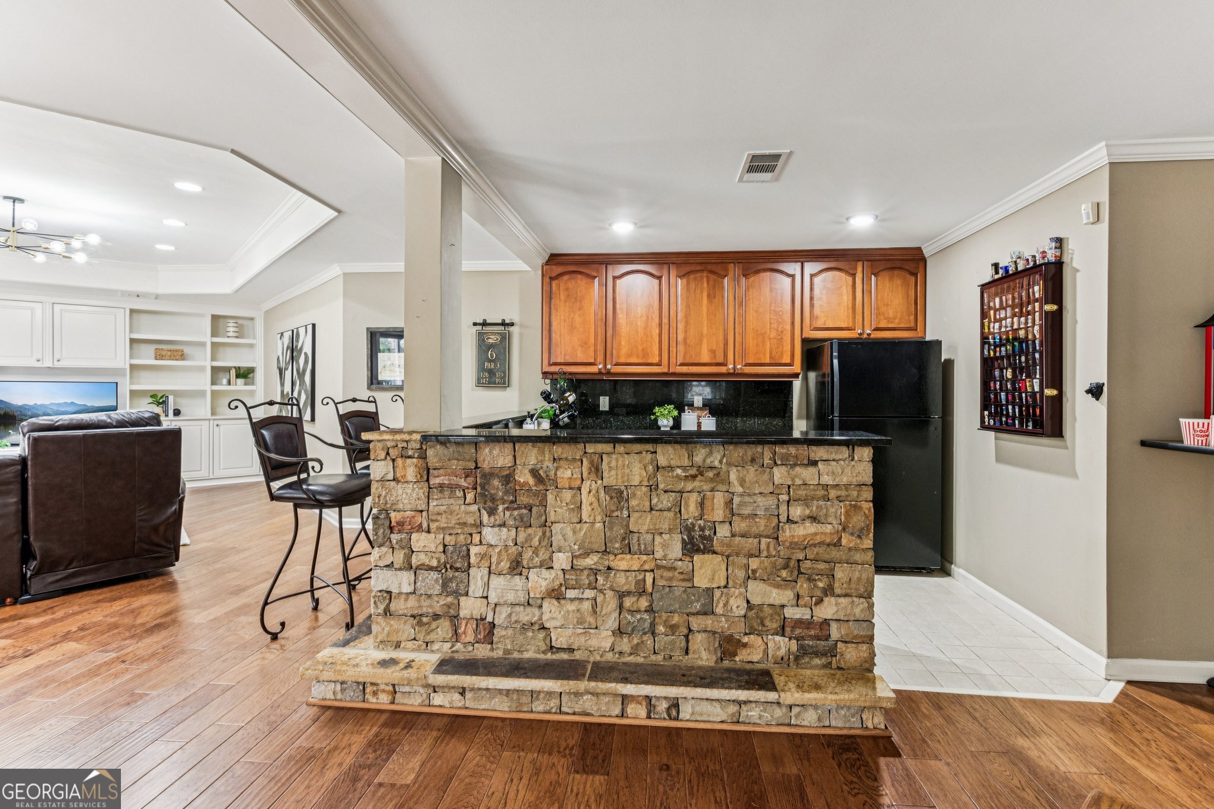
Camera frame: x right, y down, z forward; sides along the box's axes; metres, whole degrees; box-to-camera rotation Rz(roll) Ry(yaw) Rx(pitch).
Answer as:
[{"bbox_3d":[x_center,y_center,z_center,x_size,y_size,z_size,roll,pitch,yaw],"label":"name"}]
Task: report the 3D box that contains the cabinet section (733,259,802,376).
[{"bbox_3d":[1.296,-0.690,4.460,0.515,0.881,0.330,0,1,6],"label":"cabinet section"}]

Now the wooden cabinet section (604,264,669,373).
[{"bbox_3d":[0.260,-0.702,4.572,0.519,0.893,0.330,0,1,6],"label":"wooden cabinet section"}]

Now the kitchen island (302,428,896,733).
[{"bbox_3d":[-0.045,0.676,2.545,2.350,1.115,0.870,0,1,6],"label":"kitchen island"}]

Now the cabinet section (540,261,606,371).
[{"bbox_3d":[-0.263,-0.711,4.629,0.525,0.904,0.330,0,1,6],"label":"cabinet section"}]

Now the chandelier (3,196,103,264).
[{"bbox_3d":[-4.570,-1.370,4.160,0.880,0.460,0.880,0,1,6],"label":"chandelier"}]

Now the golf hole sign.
[{"bbox_3d":[-1.030,-0.410,4.830,0.300,0.515,0.030,0,1,6],"label":"golf hole sign"}]

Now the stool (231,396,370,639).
[{"bbox_3d":[-1.590,0.588,2.980,0.600,1.245,0.560,0,1,2],"label":"stool"}]

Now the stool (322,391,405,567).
[{"bbox_3d":[-1.515,0.567,3.700,0.600,1.245,0.560,0,1,8],"label":"stool"}]

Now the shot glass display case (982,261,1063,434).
[{"bbox_3d":[2.277,-0.277,2.985,0.100,0.875,0.570,0,1,7],"label":"shot glass display case"}]

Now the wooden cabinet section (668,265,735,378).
[{"bbox_3d":[0.781,-0.699,4.516,0.514,0.893,0.330,0,1,6],"label":"wooden cabinet section"}]

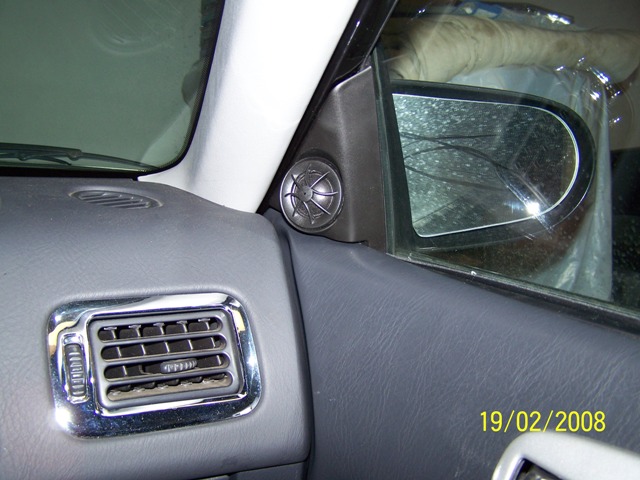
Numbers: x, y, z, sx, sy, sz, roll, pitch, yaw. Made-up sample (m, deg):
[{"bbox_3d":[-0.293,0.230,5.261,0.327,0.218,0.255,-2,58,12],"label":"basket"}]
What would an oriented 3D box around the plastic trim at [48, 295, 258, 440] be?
[{"bbox_3d":[-0.116,0.089,0.502,0.144,0.098,0.025,-1,-26,-27],"label":"plastic trim"}]

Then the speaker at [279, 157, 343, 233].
[{"bbox_3d":[-0.005,-0.037,0.571,0.059,0.059,0.024,6,3,31],"label":"speaker"}]

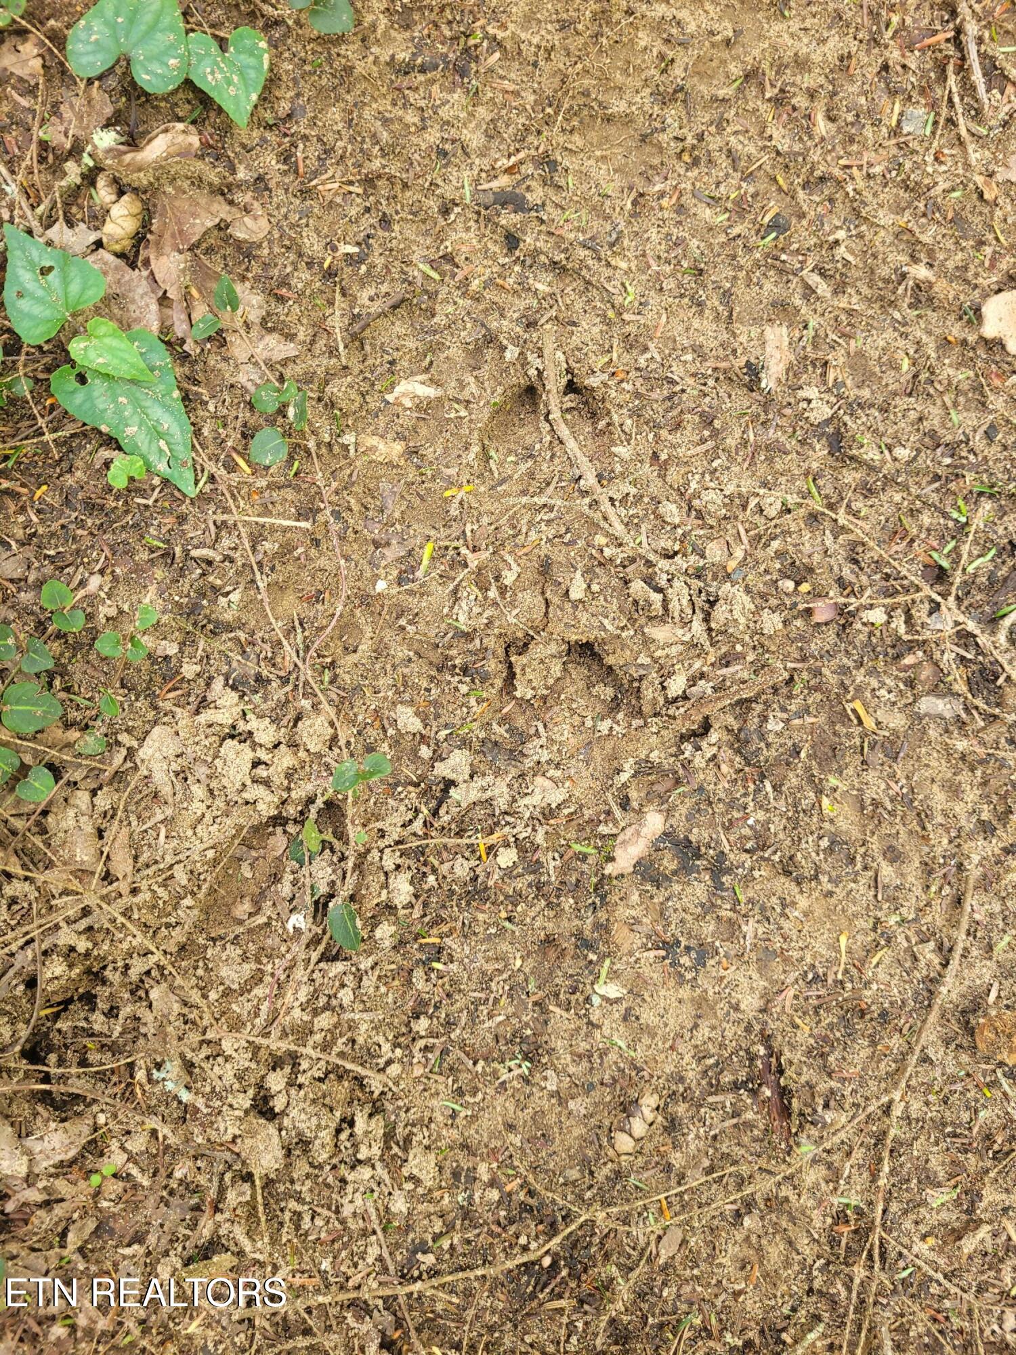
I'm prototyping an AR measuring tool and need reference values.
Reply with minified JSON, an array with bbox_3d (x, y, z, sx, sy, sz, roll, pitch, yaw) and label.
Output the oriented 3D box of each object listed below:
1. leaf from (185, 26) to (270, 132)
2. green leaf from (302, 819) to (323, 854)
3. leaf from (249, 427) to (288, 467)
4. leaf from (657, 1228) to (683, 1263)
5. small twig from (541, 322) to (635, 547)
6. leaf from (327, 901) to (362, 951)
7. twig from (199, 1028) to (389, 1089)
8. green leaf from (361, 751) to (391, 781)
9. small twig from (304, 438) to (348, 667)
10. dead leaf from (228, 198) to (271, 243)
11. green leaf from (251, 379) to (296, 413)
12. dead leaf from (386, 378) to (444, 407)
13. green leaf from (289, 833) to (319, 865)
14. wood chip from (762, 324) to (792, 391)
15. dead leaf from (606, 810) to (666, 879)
[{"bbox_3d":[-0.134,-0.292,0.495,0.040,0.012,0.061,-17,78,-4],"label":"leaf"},{"bbox_3d":[-0.107,0.087,0.555,0.011,0.006,0.019,-11,81,-2],"label":"green leaf"},{"bbox_3d":[-0.117,-0.112,0.496,0.019,0.004,0.021,-23,79,-5],"label":"leaf"},{"bbox_3d":[0.080,0.279,0.500,0.010,0.004,0.017,25,80,5],"label":"leaf"},{"bbox_3d":[0.038,-0.118,0.499,0.014,0.008,0.120,-18,79,-4],"label":"small twig"},{"bbox_3d":[-0.083,0.129,0.524,0.016,0.006,0.025,-14,79,-3],"label":"leaf"},{"bbox_3d":[-0.107,0.191,0.513,0.103,0.008,0.011,12,79,2],"label":"twig"},{"bbox_3d":[-0.060,0.040,0.461,0.014,0.005,0.012,-30,80,-6],"label":"green leaf"},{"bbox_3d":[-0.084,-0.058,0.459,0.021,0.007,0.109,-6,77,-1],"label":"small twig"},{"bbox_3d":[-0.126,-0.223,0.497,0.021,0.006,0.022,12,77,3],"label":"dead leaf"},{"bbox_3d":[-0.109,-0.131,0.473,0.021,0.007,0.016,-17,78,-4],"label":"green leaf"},{"bbox_3d":[-0.054,-0.165,0.591,0.031,0.006,0.017,14,79,3],"label":"dead leaf"},{"bbox_3d":[-0.112,0.094,0.560,0.015,0.006,0.018,30,82,5],"label":"green leaf"},{"bbox_3d":[0.158,-0.188,0.596,0.016,0.004,0.044,4,78,1],"label":"wood chip"},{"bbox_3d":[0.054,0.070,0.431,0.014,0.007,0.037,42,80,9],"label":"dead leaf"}]

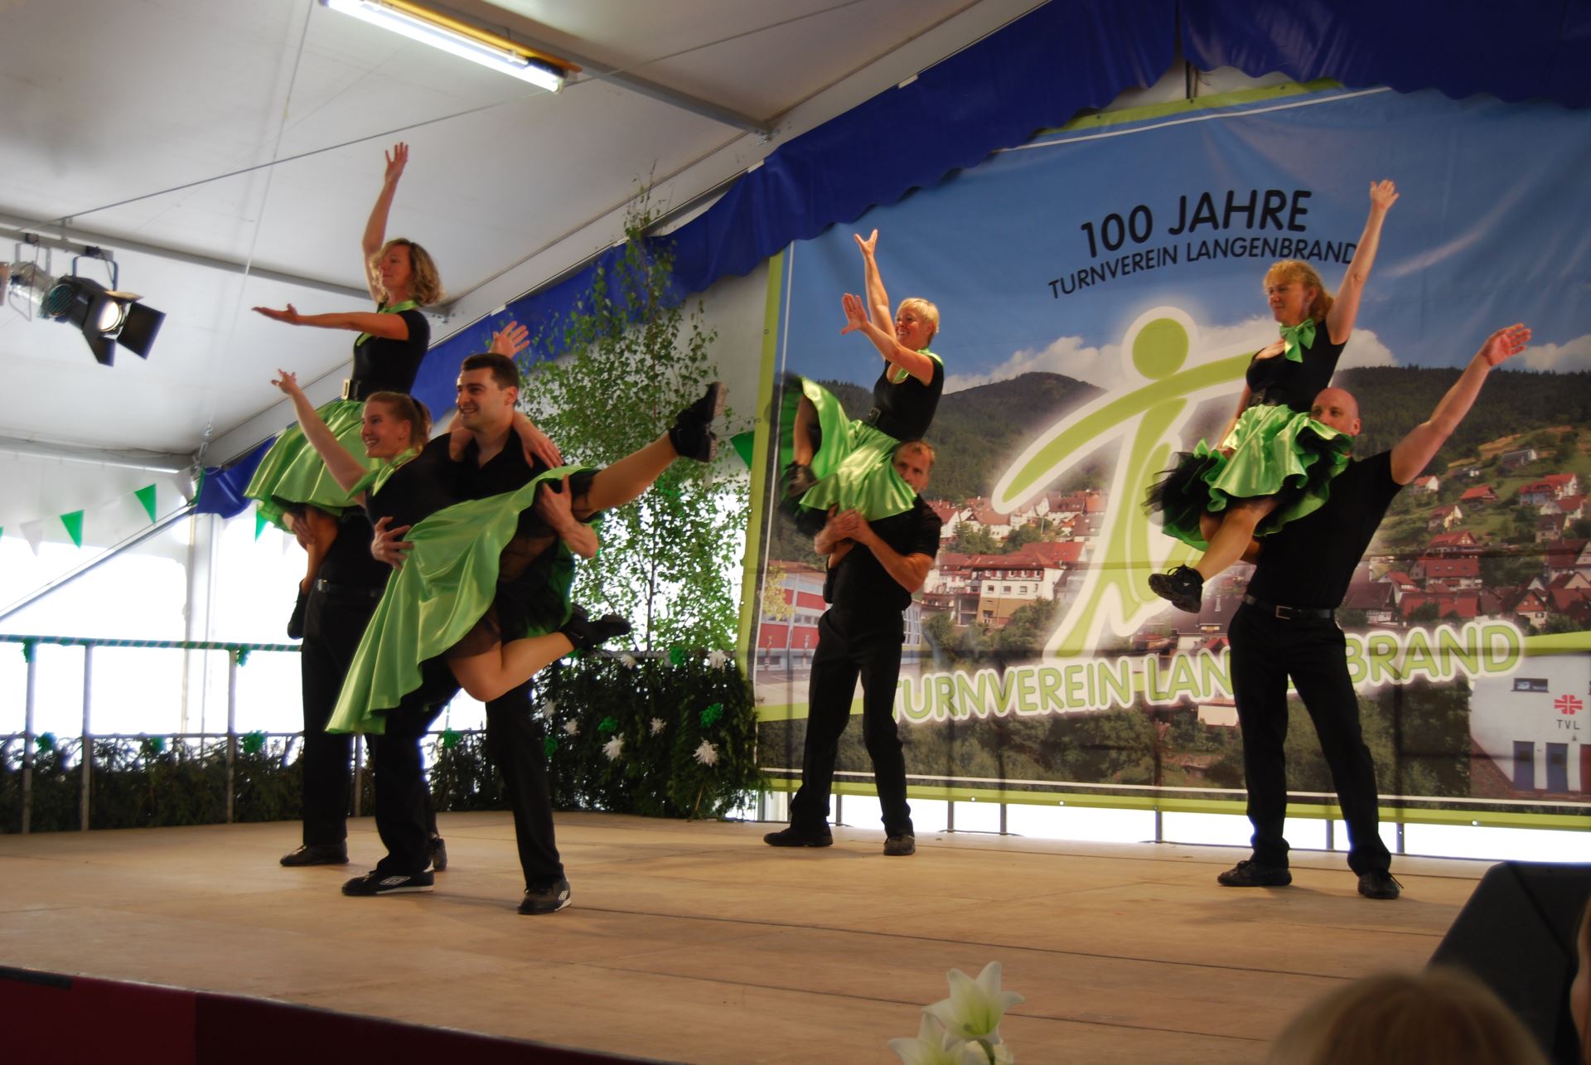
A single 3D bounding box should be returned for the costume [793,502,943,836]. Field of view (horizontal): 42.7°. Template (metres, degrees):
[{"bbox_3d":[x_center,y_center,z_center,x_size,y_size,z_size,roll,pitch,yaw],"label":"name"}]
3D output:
[{"bbox_3d":[0.304,0.580,8.800,0.560,1.450,0.520,-3,-6,42],"label":"costume"}]

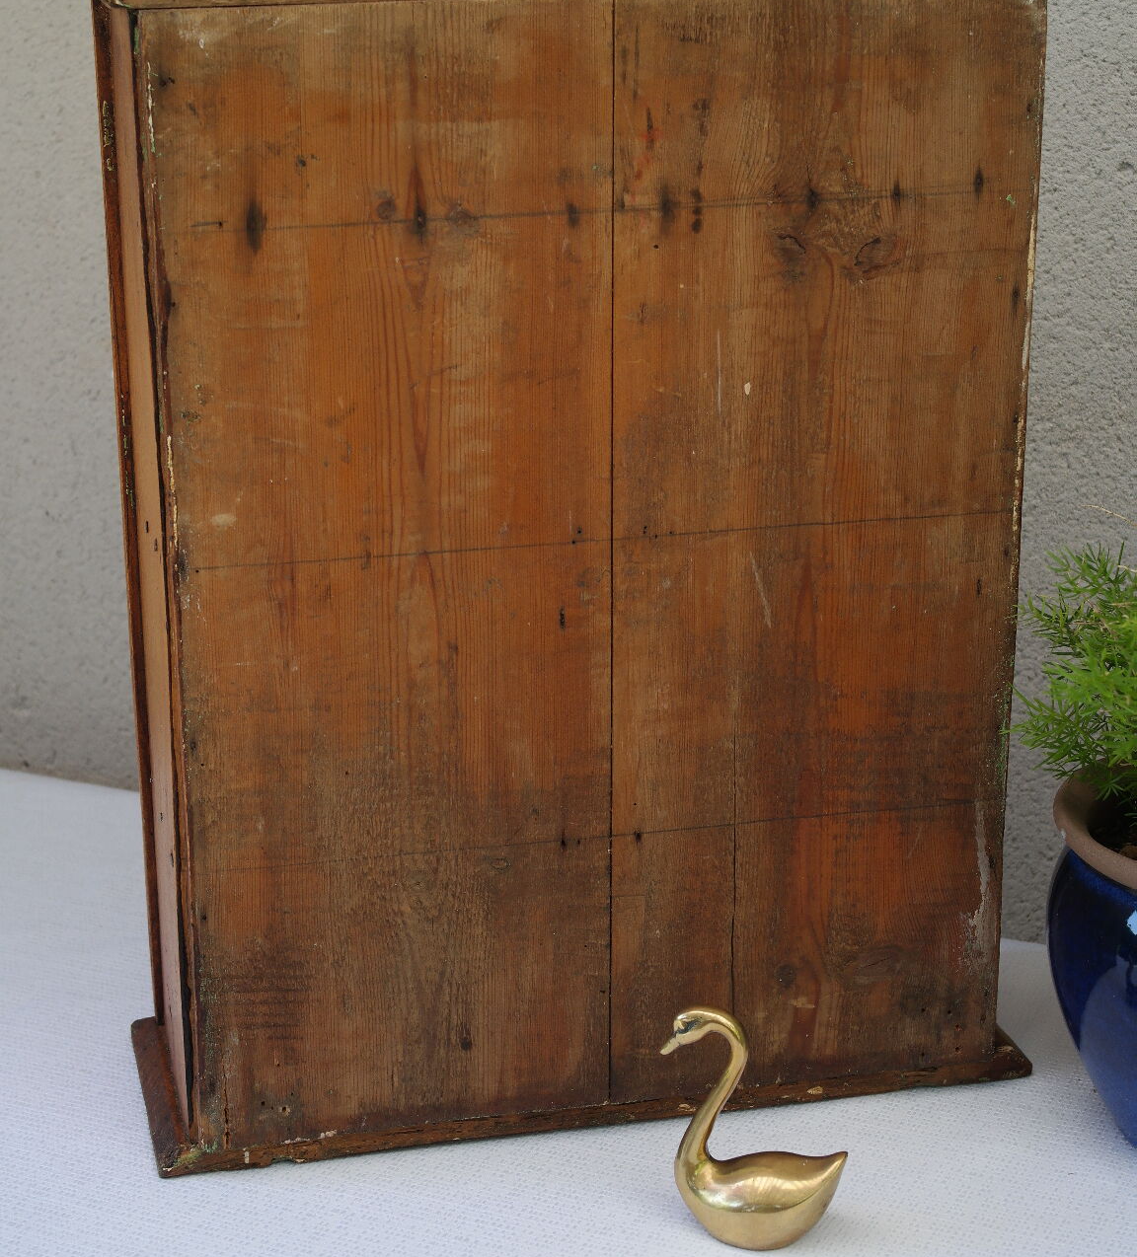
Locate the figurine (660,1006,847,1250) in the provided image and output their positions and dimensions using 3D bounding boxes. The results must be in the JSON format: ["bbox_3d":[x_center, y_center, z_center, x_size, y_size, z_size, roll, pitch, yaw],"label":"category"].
[{"bbox_3d":[0.086,0.227,1.267,0.091,0.121,0.042,-5,18,-13],"label":"figurine"}]

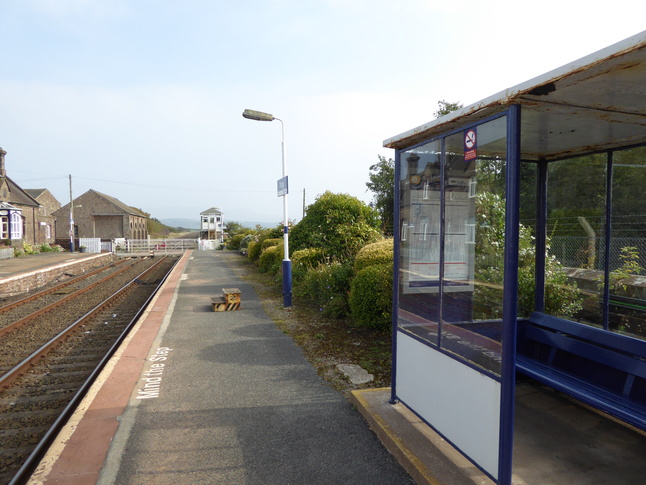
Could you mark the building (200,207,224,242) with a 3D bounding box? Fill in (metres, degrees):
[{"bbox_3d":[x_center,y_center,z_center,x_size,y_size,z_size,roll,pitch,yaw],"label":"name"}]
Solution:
[{"bbox_3d":[-16.780,-2.182,70.267,3.300,5.900,4.600,0,2,-15],"label":"building"}]

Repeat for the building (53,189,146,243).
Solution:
[{"bbox_3d":[-32.900,-3.208,71.240,9.400,7.900,21.500,0,2,-15],"label":"building"}]

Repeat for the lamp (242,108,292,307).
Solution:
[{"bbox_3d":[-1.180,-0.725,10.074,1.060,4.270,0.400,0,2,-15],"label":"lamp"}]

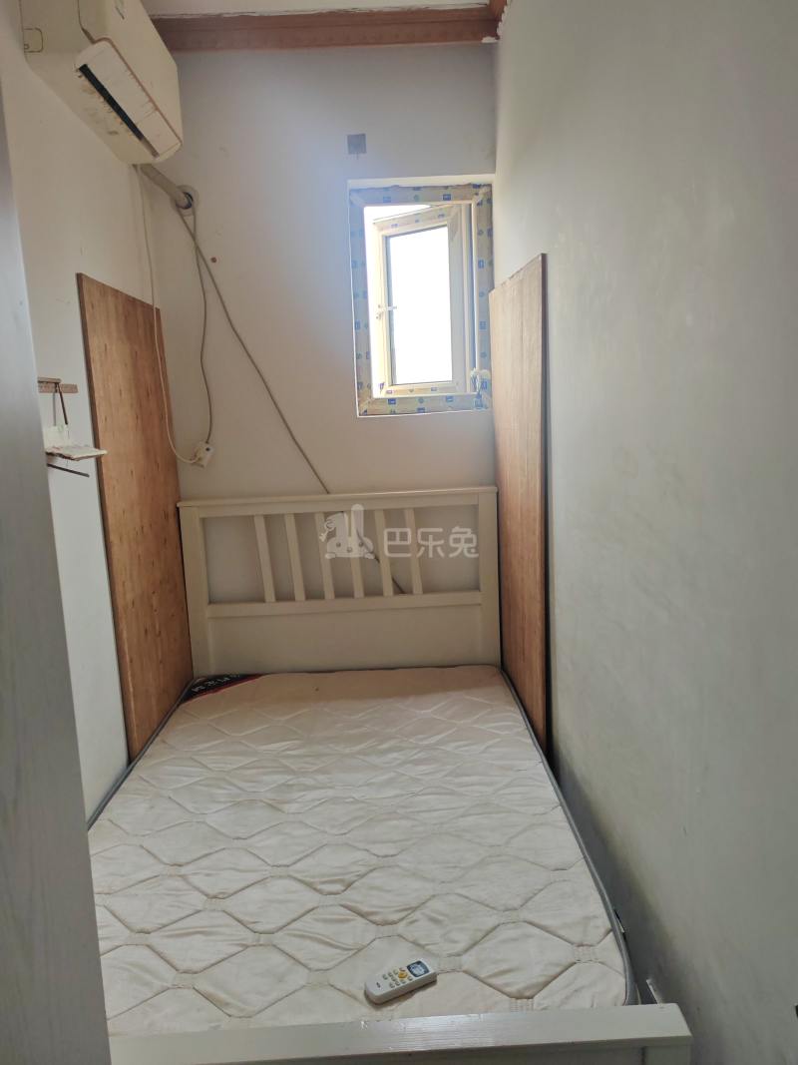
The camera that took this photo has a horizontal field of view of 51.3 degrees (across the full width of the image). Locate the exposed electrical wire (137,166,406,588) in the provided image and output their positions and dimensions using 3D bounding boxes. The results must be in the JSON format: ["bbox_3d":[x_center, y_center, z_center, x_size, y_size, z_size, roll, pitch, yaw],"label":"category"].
[{"bbox_3d":[-0.463,-0.545,3.117,0.910,1.610,0.110,-2,9,-1],"label":"exposed electrical wire"}]

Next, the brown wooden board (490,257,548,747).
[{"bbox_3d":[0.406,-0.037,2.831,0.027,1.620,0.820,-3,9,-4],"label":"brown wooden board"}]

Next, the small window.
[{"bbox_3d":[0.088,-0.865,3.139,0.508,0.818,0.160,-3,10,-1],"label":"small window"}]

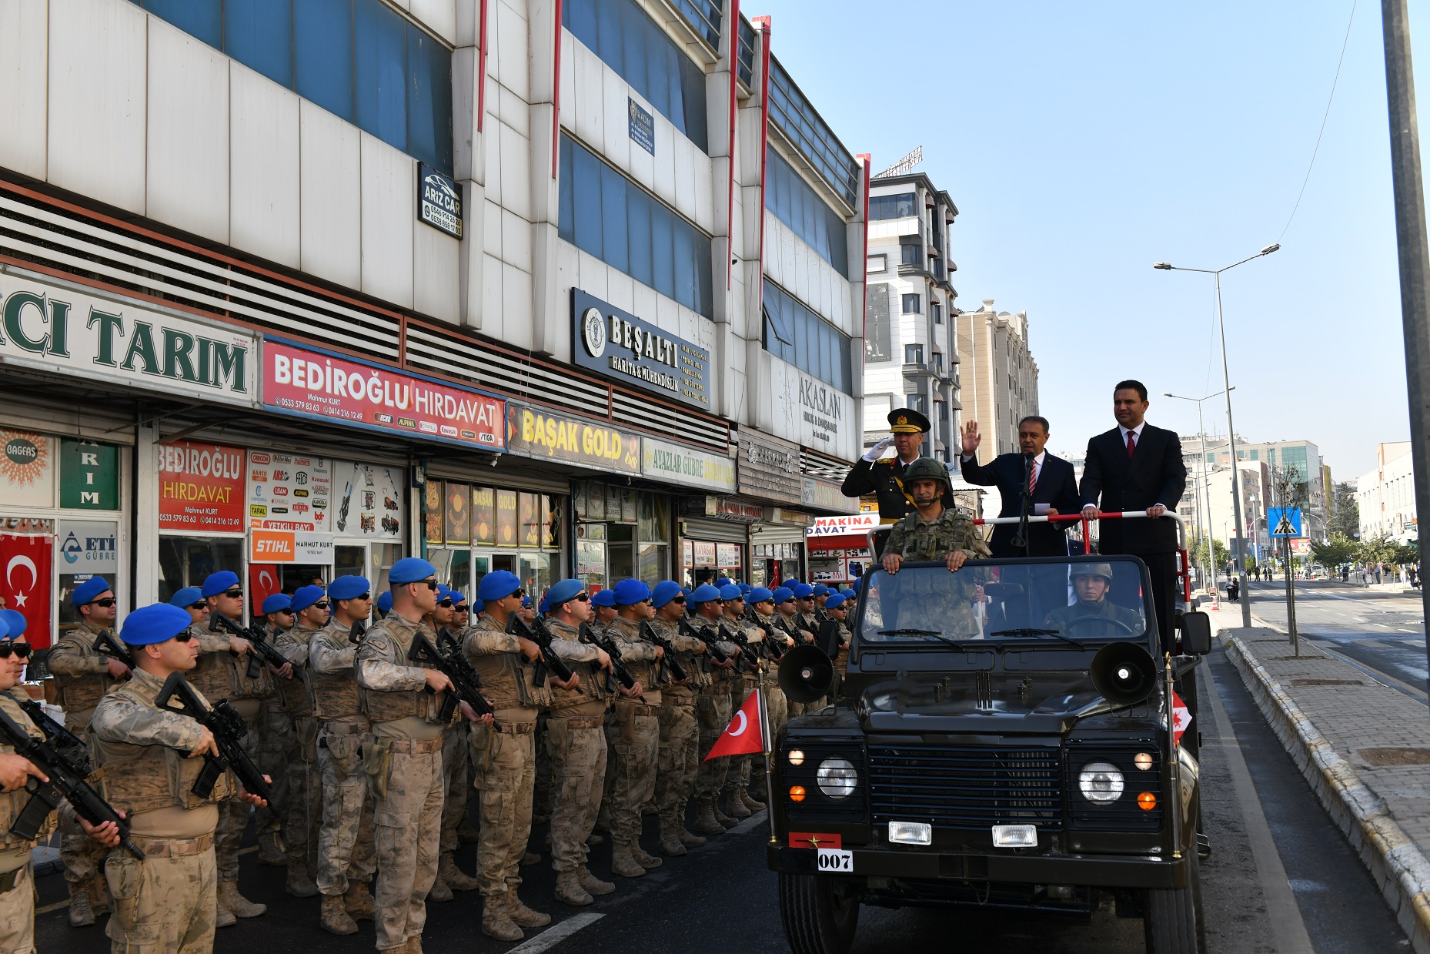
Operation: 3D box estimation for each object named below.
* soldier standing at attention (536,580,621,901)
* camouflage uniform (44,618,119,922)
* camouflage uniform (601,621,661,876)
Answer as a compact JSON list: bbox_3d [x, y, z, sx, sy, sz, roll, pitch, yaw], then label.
[{"bbox_3d":[-0.720,1.488,7.796,0.540,1.790,0.600,-3,-5,18],"label":"soldier standing at attention"},{"bbox_3d":[-3.427,1.627,7.472,0.410,1.600,0.510,-4,-5,26],"label":"camouflage uniform"},{"bbox_3d":[-0.480,1.647,8.416,0.400,1.540,0.500,-4,-5,26],"label":"camouflage uniform"}]

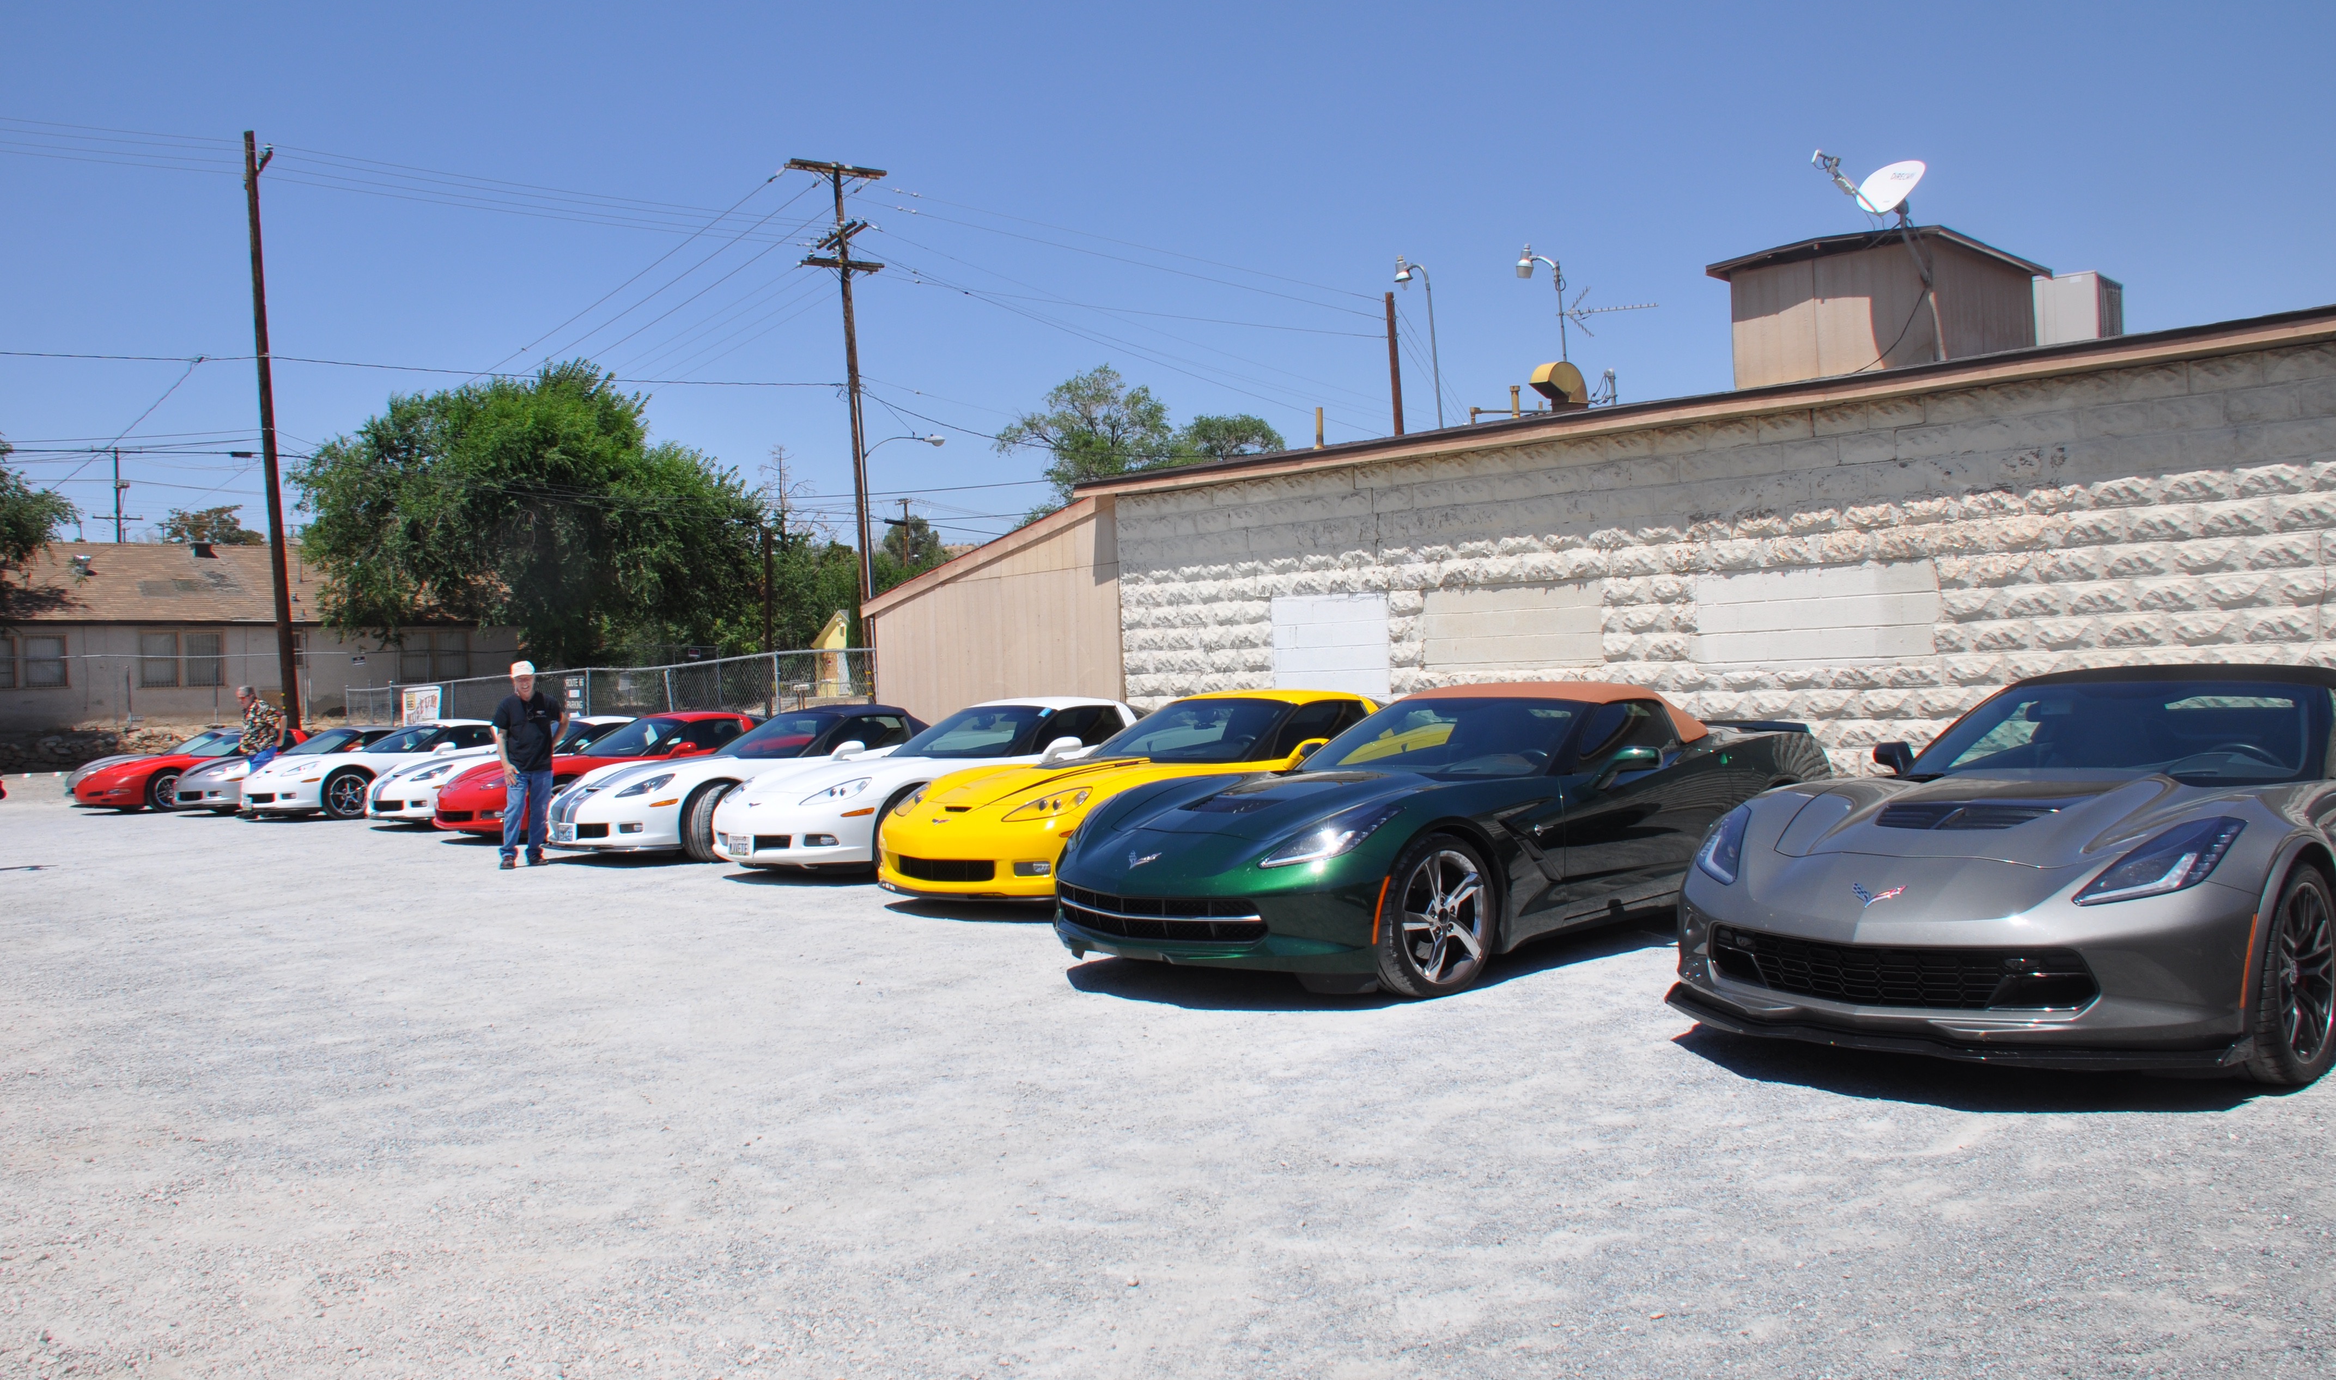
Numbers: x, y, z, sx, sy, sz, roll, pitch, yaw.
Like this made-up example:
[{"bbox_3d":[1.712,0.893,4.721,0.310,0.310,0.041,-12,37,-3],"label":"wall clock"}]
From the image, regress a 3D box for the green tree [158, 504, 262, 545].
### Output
[{"bbox_3d":[-35.987,-2.199,66.007,5.500,9.583,5.000,-2,0,-29],"label":"green tree"}]

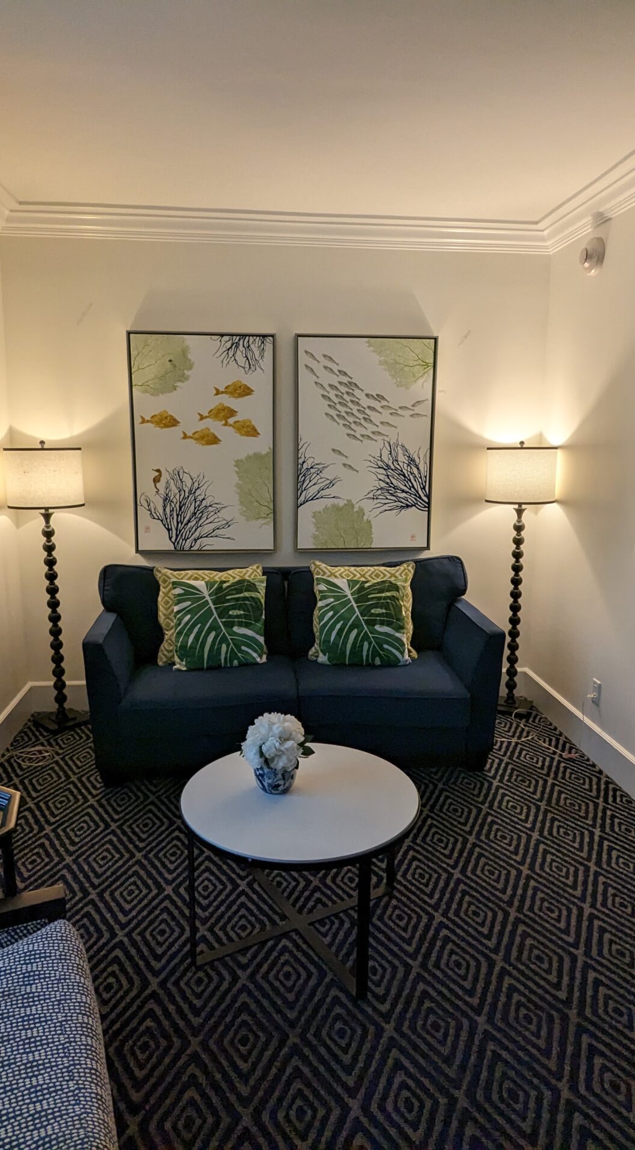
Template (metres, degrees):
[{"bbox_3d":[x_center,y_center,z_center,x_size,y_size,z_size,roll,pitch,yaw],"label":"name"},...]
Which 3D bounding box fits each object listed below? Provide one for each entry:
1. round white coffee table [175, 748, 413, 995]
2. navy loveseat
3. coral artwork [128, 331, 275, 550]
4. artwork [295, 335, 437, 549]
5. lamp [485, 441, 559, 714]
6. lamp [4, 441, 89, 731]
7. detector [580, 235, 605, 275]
[{"bbox_3d":[-0.053,0.926,2.273,0.737,0.493,0.737,0,11,0],"label":"round white coffee table"},{"bbox_3d":[-0.121,0.422,3.692,1.935,0.956,0.908,-1,11,-6],"label":"navy loveseat"},{"bbox_3d":[-0.637,-0.732,4.014,0.796,1.217,0.051,-1,11,-6],"label":"coral artwork"},{"bbox_3d":[0.275,-0.745,4.089,0.801,1.209,0.045,-1,11,-6],"label":"artwork"},{"bbox_3d":[1.168,0.031,4.165,0.402,1.595,0.402,-1,11,-6],"label":"lamp"},{"bbox_3d":[-1.458,0.067,3.905,0.402,1.589,0.402,-1,11,-6],"label":"lamp"},{"bbox_3d":[1.353,-1.583,3.518,0.077,0.169,0.169,-1,11,-6],"label":"detector"}]

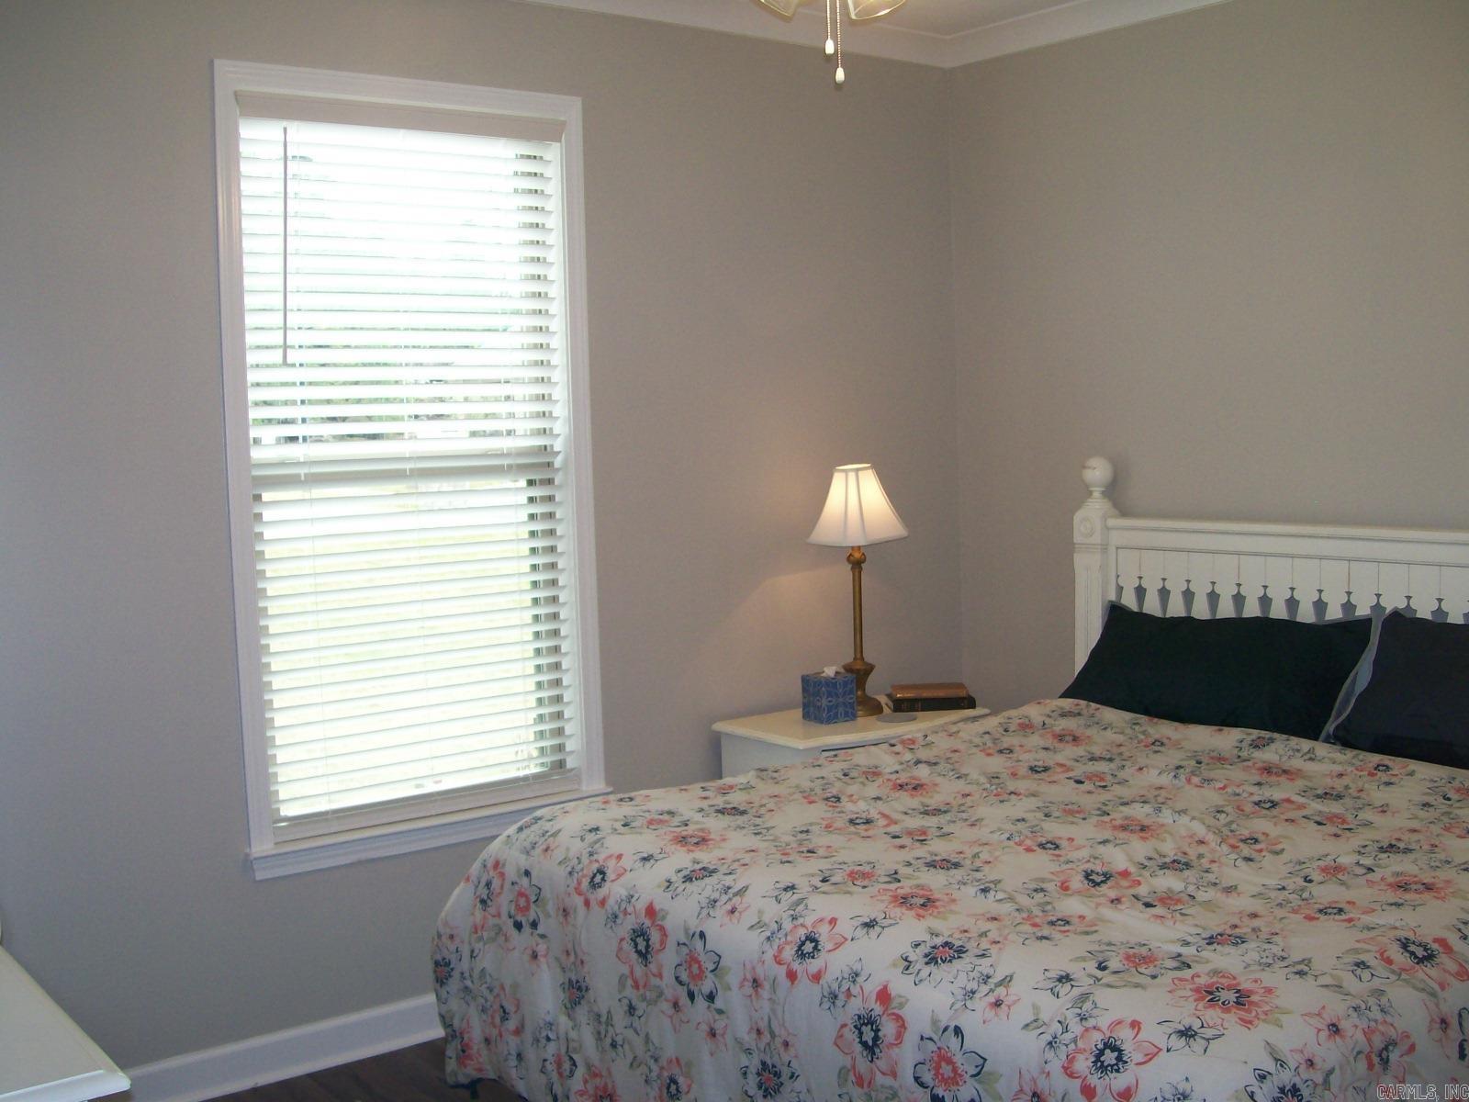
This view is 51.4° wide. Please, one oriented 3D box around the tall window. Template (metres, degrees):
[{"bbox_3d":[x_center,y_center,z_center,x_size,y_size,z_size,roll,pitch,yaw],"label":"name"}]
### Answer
[{"bbox_3d":[-0.757,-0.197,3.750,0.990,1.870,0.080,-5,6,-37],"label":"tall window"}]

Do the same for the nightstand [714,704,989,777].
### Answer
[{"bbox_3d":[0.345,0.817,4.314,0.708,0.705,0.400,-5,6,-37],"label":"nightstand"}]

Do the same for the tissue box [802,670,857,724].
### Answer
[{"bbox_3d":[0.264,0.405,4.233,0.107,0.134,0.105,-5,6,-33],"label":"tissue box"}]

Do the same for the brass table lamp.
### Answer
[{"bbox_3d":[0.353,0.111,4.299,0.232,0.703,0.232,-2,5,0],"label":"brass table lamp"}]

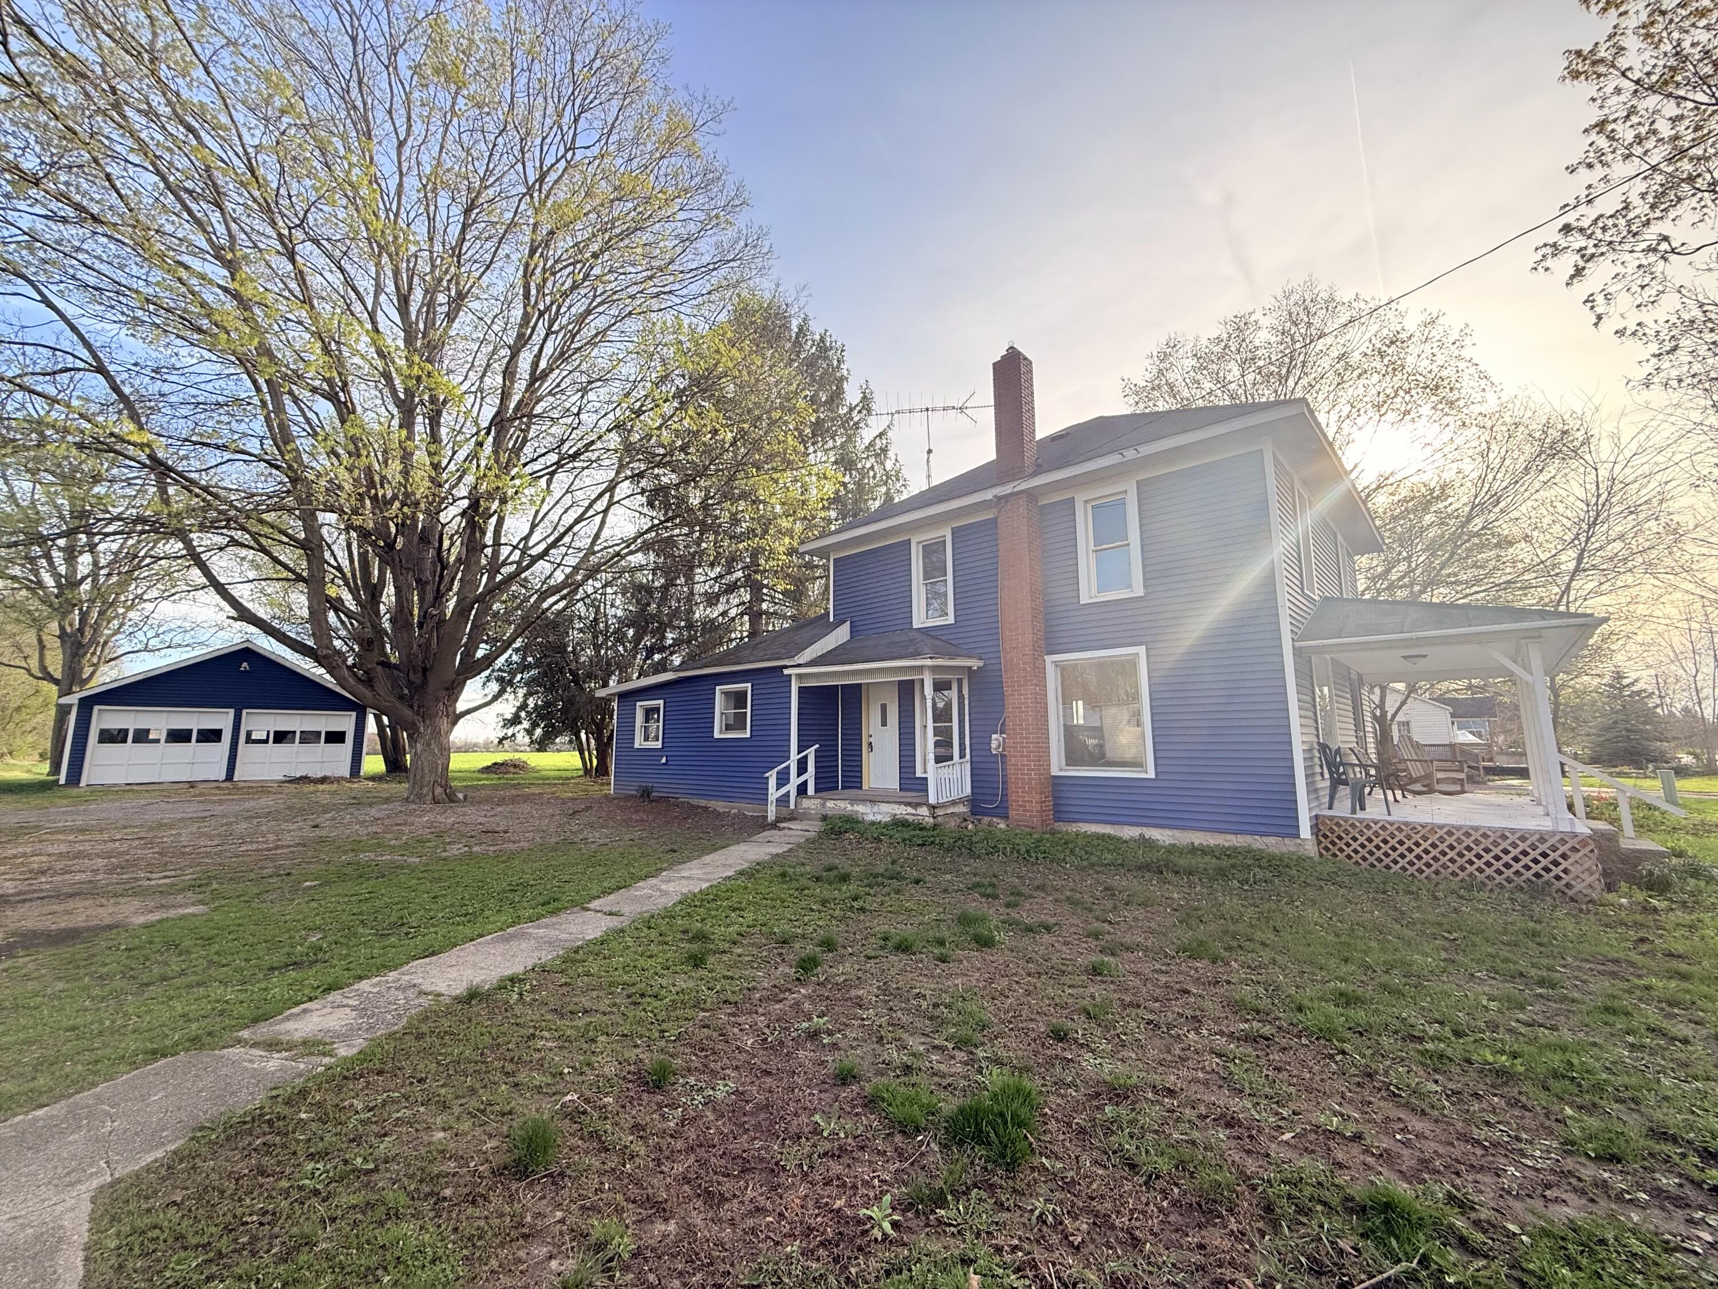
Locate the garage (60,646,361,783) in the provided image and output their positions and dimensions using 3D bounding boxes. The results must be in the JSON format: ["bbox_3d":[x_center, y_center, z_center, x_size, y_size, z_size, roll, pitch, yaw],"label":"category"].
[{"bbox_3d":[-21.406,2.371,23.730,7.251,4.328,7.200,8,-12,-43],"label":"garage"}]

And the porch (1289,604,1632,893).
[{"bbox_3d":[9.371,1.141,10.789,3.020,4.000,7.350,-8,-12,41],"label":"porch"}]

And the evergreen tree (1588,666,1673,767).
[{"bbox_3d":[53.263,5.203,48.546,4.200,7.200,4.200,8,-12,-42],"label":"evergreen tree"}]

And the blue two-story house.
[{"bbox_3d":[3.340,-0.464,15.623,17.250,8.350,10.250,-8,-12,41],"label":"blue two-story house"}]

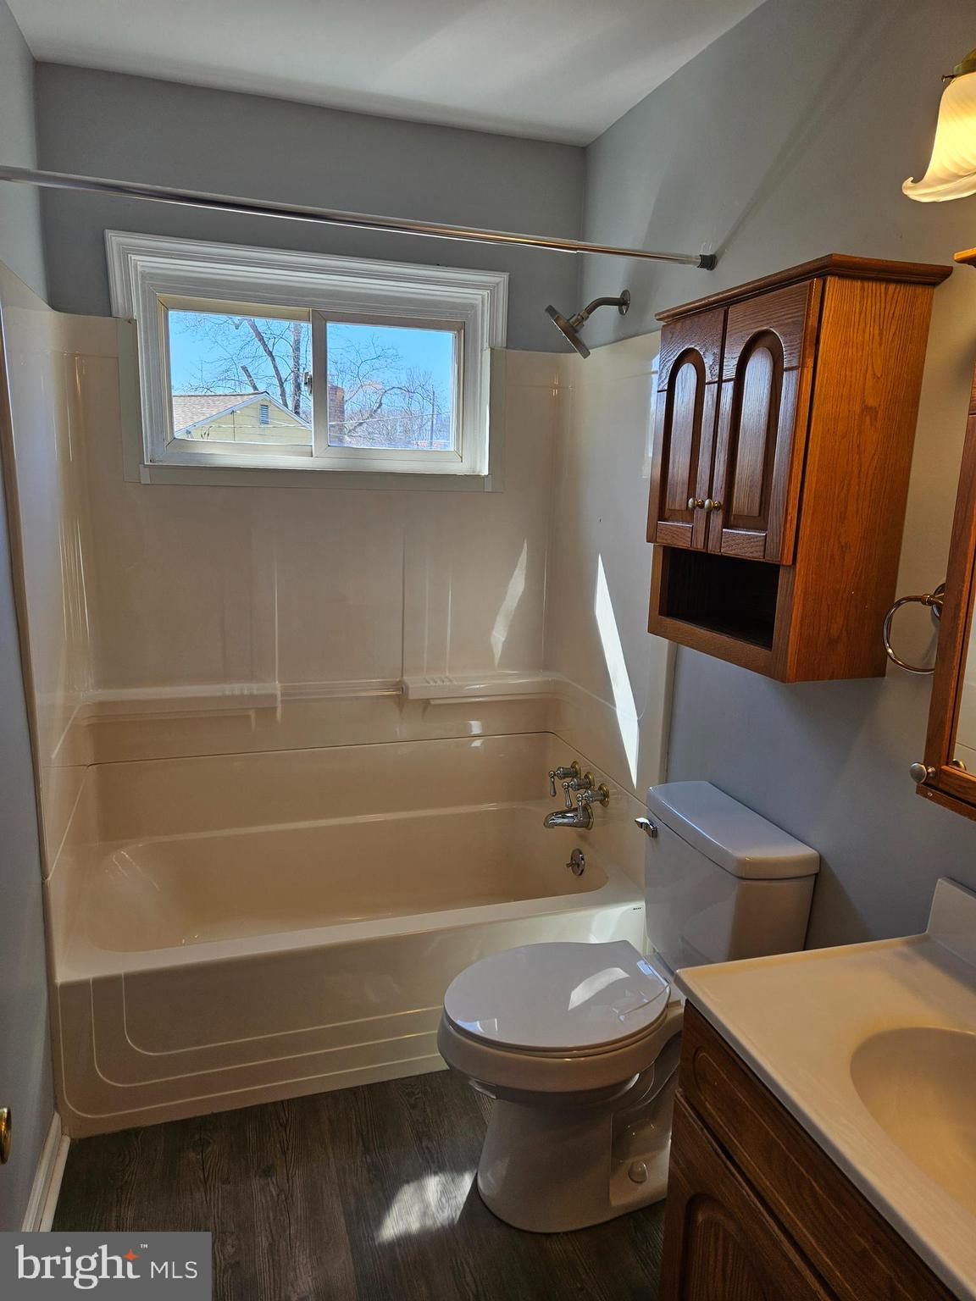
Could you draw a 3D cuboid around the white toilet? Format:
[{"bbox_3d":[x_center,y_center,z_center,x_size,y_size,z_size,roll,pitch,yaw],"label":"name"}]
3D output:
[{"bbox_3d":[0.235,0.748,1.841,0.700,0.782,0.430,-2,12,-17],"label":"white toilet"}]

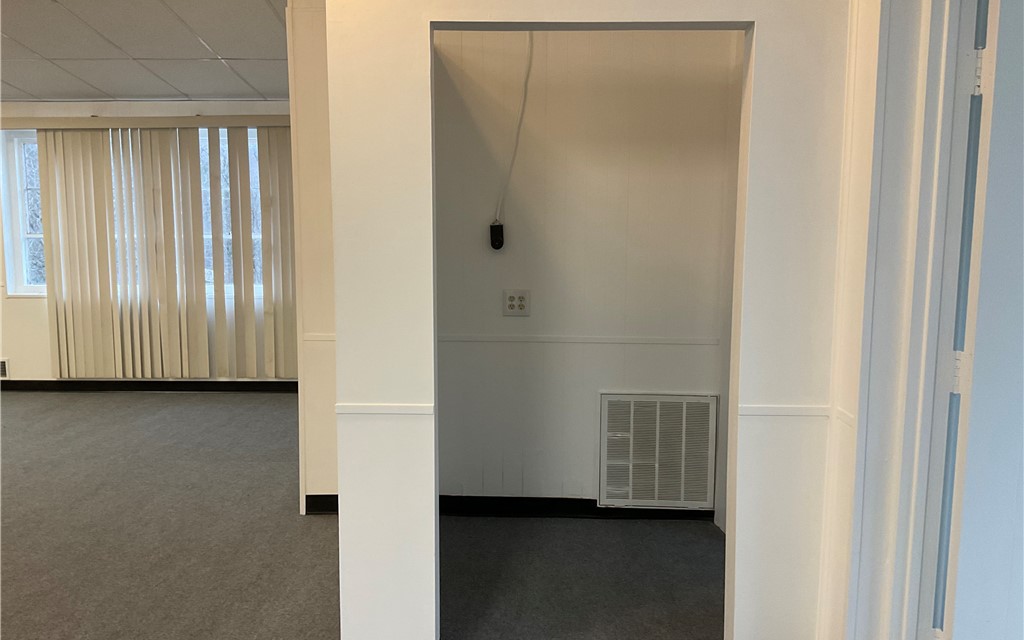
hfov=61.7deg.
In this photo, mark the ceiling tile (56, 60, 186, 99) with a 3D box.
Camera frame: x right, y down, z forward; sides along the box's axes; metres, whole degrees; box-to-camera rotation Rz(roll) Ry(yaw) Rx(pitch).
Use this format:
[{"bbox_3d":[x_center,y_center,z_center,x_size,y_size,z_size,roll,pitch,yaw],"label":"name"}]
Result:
[{"bbox_3d":[-2.904,-1.807,6.436,0.580,0.030,0.960,0,-2,1],"label":"ceiling tile"}]

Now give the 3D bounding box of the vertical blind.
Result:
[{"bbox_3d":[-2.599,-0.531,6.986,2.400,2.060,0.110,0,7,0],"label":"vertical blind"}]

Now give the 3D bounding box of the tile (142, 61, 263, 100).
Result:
[{"bbox_3d":[-2.294,-1.810,6.425,0.580,0.030,0.960,0,-2,1],"label":"tile"}]

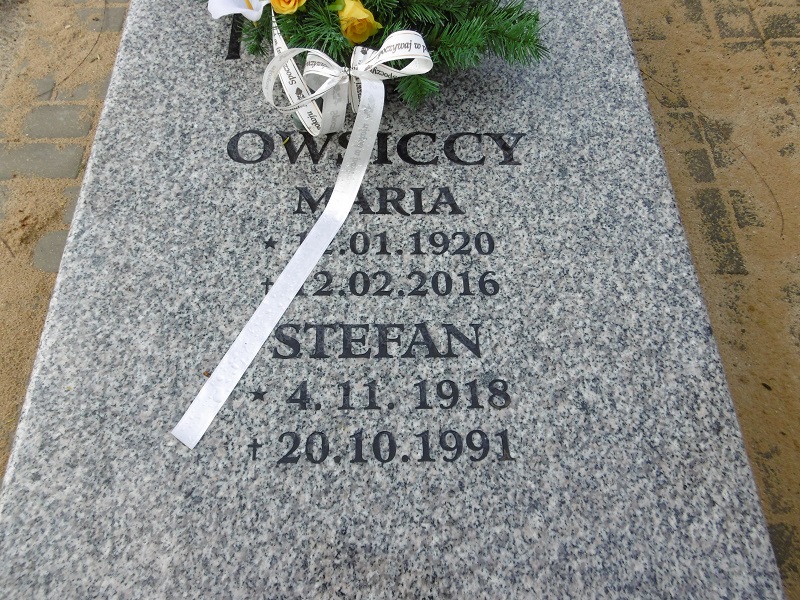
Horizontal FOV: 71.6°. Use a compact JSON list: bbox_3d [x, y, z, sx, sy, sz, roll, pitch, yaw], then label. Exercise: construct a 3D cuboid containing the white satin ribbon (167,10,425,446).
[{"bbox_3d":[-0.127,-0.107,0.675,0.240,0.140,0.576,12,66,6],"label":"white satin ribbon"}]

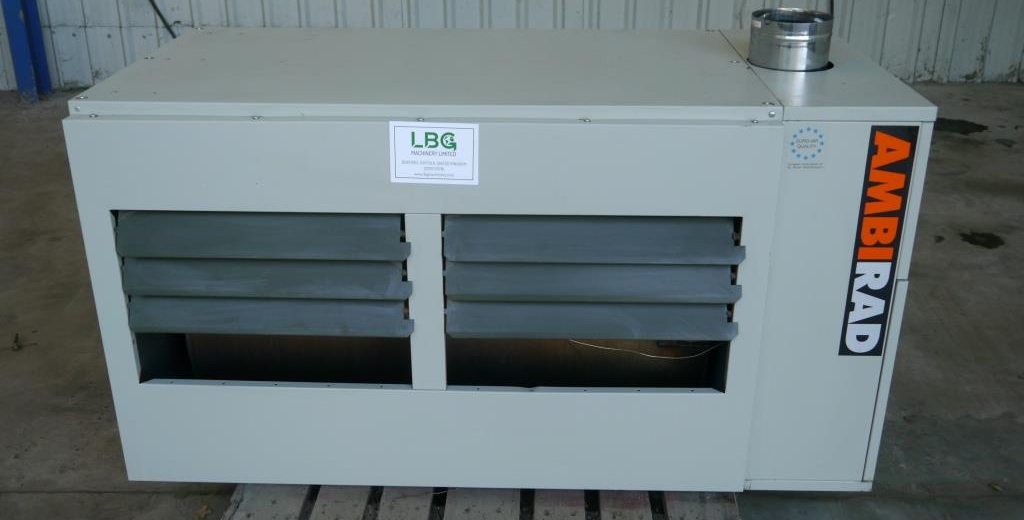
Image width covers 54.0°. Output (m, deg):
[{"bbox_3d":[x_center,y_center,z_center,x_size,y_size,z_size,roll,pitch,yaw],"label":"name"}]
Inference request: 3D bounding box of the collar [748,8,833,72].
[{"bbox_3d":[0.559,-0.443,2.017,0.155,0.095,0.155,1,24,1],"label":"collar"}]

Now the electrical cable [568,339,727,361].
[{"bbox_3d":[0.259,0.174,1.937,0.300,0.042,0.045,1,24,1],"label":"electrical cable"}]

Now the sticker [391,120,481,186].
[{"bbox_3d":[-0.134,-0.183,1.742,0.153,0.111,0.002,1,24,1],"label":"sticker"}]

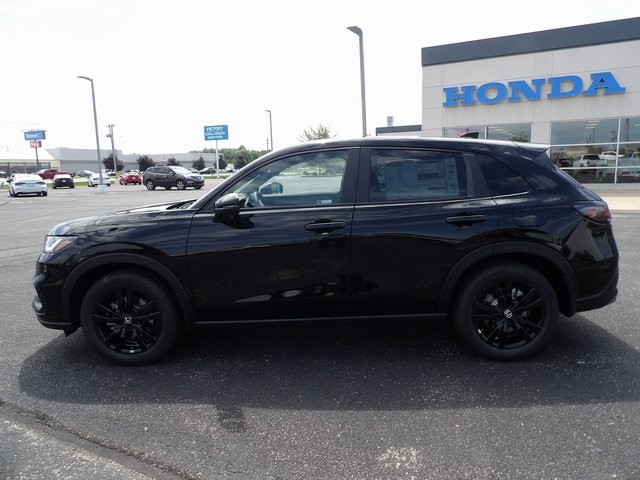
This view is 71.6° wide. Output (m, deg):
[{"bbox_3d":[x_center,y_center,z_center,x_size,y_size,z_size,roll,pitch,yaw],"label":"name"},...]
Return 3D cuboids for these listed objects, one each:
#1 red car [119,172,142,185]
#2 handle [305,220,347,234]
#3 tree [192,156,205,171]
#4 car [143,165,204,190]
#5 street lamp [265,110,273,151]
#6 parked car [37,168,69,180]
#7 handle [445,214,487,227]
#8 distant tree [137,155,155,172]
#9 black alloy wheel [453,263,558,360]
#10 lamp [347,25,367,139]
[{"bbox_3d":[-22.082,-7.120,51.709,1.820,1.430,4.700,-7,11,-32],"label":"red car"},{"bbox_3d":[0.035,-0.085,3.010,0.280,0.085,0.060,-1,9,2],"label":"handle"},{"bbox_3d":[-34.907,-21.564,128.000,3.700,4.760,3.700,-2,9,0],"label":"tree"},{"bbox_3d":[-11.179,-4.704,33.904,5.150,1.780,1.990,3,10,27],"label":"car"},{"bbox_3d":[-6.126,-11.480,54.202,1.100,8.300,0.350,-8,11,-34],"label":"street lamp"},{"bbox_3d":[-47.780,-11.810,80.000,2.000,1.900,5.700,4,11,30],"label":"parked car"},{"bbox_3d":[0.968,-0.133,2.950,0.270,0.065,0.060,-1,9,2],"label":"handle"},{"bbox_3d":[-42.304,-18.183,108.000,4.500,4.700,4.500,-2,9,0],"label":"distant tree"},{"bbox_3d":[1.300,0.495,3.152,0.700,0.700,0.230,-1,9,2],"label":"black alloy wheel"},{"bbox_3d":[2.111,-6.644,23.257,1.250,8.300,0.600,-8,11,-34],"label":"lamp"}]

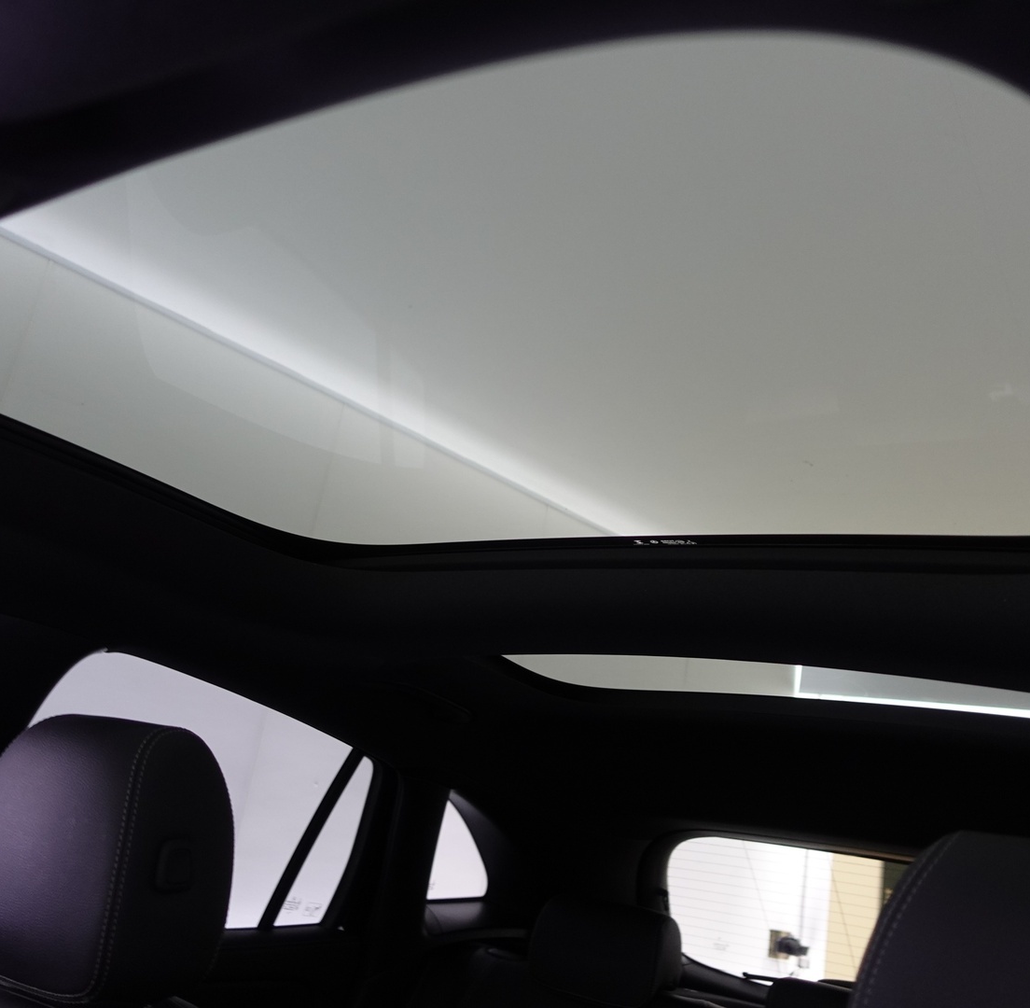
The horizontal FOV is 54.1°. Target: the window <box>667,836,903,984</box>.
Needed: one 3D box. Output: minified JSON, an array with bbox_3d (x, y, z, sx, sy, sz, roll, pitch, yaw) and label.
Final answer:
[{"bbox_3d":[0.717,0.780,1.778,0.960,0.330,0.080,-2,13,35],"label":"window"}]

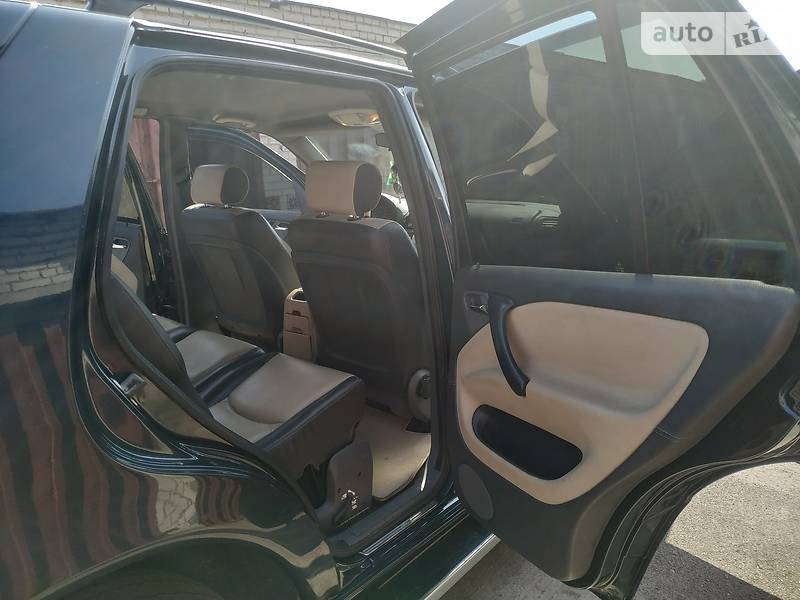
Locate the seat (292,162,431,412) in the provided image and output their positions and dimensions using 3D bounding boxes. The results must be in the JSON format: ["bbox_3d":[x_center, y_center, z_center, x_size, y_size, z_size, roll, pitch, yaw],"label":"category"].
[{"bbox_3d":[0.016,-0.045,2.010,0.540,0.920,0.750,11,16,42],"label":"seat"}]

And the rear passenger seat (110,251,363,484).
[{"bbox_3d":[-0.875,0.043,1.608,1.370,0.770,0.810,11,16,42],"label":"rear passenger seat"}]

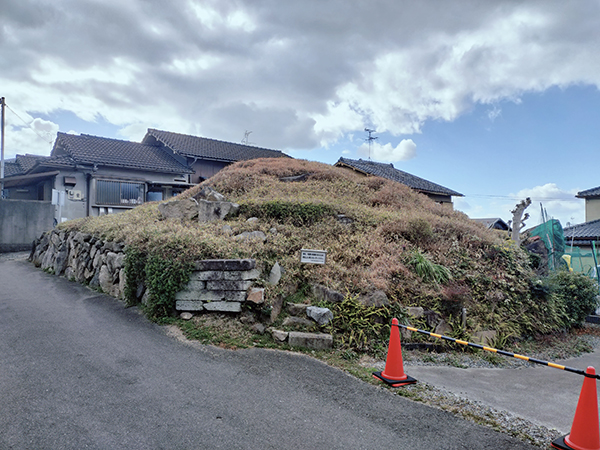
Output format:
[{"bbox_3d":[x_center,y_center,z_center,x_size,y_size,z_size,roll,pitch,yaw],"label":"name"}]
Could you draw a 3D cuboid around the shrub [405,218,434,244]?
[{"bbox_3d":[2.455,0.134,8.900,0.620,0.520,0.550,0,-1,14],"label":"shrub"}]

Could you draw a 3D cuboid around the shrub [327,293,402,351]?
[{"bbox_3d":[0.945,1.400,6.350,1.080,0.780,0.750,0,-1,9],"label":"shrub"}]

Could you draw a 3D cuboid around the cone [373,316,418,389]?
[{"bbox_3d":[1.059,1.393,4.830,0.380,0.700,0.380,1,-1,-34],"label":"cone"}]

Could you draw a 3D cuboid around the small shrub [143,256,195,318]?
[{"bbox_3d":[-2.033,0.951,6.700,0.770,0.980,0.600,0,-1,9],"label":"small shrub"}]

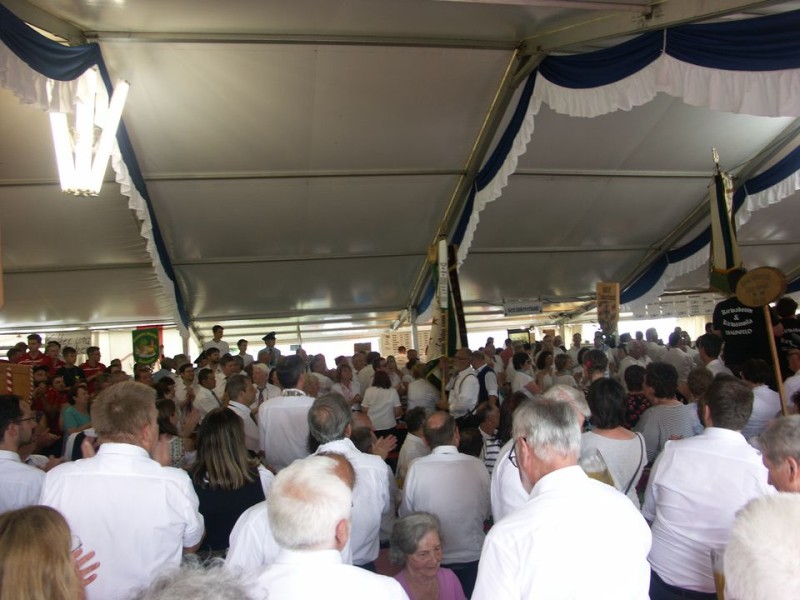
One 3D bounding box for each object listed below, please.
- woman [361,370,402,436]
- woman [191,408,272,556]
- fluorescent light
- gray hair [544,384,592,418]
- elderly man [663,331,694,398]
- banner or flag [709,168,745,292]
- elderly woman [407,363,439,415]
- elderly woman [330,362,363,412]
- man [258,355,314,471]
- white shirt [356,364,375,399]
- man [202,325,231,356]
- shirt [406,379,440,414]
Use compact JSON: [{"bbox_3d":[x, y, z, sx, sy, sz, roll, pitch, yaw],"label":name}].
[{"bbox_3d":[-0.153,1.561,6.963,0.470,1.580,0.300,-4,-3,3],"label":"woman"},{"bbox_3d":[-0.676,1.282,2.762,0.470,1.630,0.320,-3,-3,0],"label":"woman"},{"bbox_3d":[-3.524,-1.883,7.370,0.800,1.280,0.780,-3,-3,-10],"label":"fluorescent light"},{"bbox_3d":[0.644,0.427,2.496,0.180,0.170,0.200,-6,-4,41],"label":"gray hair"},{"bbox_3d":[3.439,1.254,7.860,0.340,1.720,0.500,-1,-4,-45],"label":"elderly man"},{"bbox_3d":[3.177,-0.681,6.271,0.330,1.240,0.250,-3,-3,0],"label":"banner or flag"},{"bbox_3d":[0.322,1.564,7.832,0.470,1.600,0.350,-3,-5,-12],"label":"elderly woman"},{"bbox_3d":[-0.634,1.606,8.031,0.460,1.620,0.360,-2,-5,-27],"label":"elderly woman"},{"bbox_3d":[-0.704,1.266,4.475,0.520,1.770,0.340,-5,-5,7],"label":"man"},{"bbox_3d":[-0.346,1.143,8.284,0.460,0.660,0.280,-4,-3,3],"label":"white shirt"},{"bbox_3d":[-2.953,1.291,10.626,0.480,1.750,0.320,-1,-6,-37],"label":"man"},{"bbox_3d":[0.287,1.251,7.900,0.460,0.600,0.300,-3,-5,-12],"label":"shirt"}]

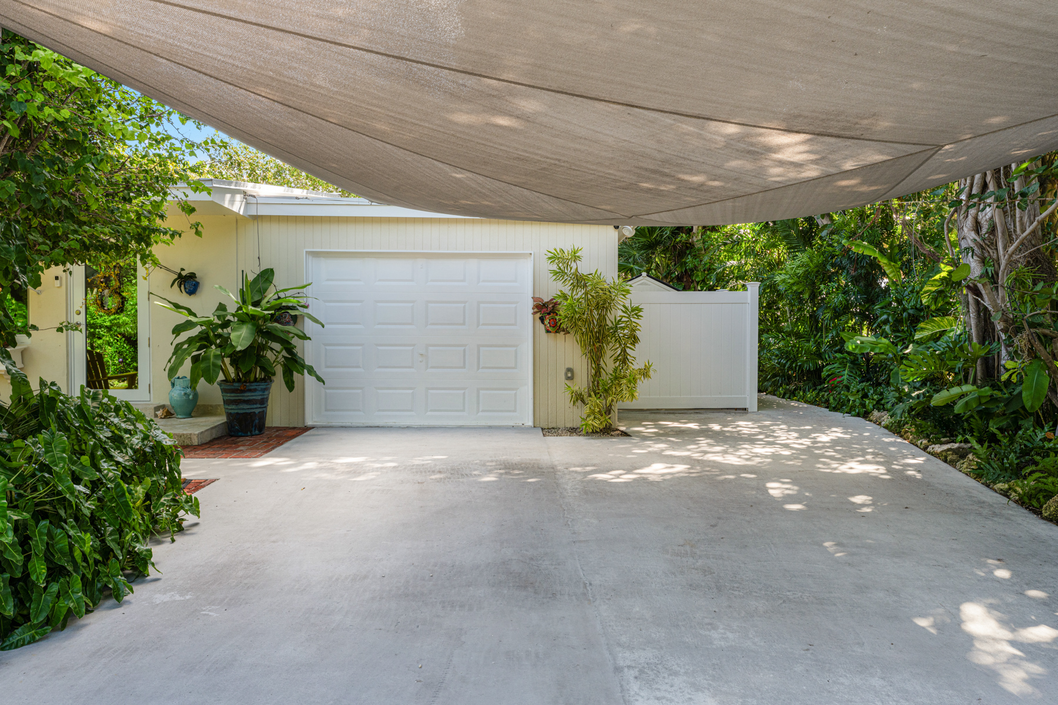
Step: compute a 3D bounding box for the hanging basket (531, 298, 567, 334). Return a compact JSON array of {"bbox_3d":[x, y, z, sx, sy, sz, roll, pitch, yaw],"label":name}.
[{"bbox_3d":[0.240,-0.445,8.520,0.420,0.430,0.280,0,1,-1],"label":"hanging basket"}]

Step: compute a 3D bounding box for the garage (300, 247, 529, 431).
[{"bbox_3d":[-1.361,-0.163,8.670,2.760,2.120,0.100,0,1,-1],"label":"garage"}]

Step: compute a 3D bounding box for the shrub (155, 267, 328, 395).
[{"bbox_3d":[-3.210,-0.261,7.950,1.800,1.360,1.500,0,1,-1],"label":"shrub"}]

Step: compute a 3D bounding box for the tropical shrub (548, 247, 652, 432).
[{"bbox_3d":[0.822,-0.141,8.300,1.180,2.100,0.900,0,1,-1],"label":"tropical shrub"}]

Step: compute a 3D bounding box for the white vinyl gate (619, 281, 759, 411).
[{"bbox_3d":[2.280,-0.093,10.600,2.270,1.930,0.130,0,1,-1],"label":"white vinyl gate"}]

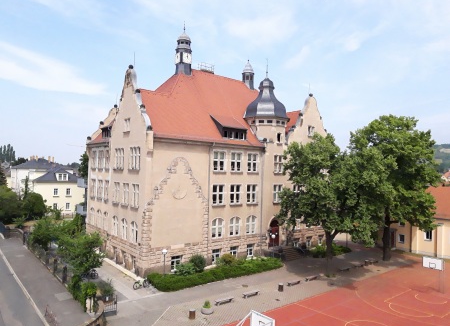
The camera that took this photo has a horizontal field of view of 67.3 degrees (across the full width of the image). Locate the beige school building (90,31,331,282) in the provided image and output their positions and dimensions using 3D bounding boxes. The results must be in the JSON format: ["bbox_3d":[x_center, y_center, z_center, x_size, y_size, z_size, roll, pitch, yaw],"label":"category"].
[{"bbox_3d":[-1.482,-3.643,58.226,36.500,35.300,23.000,3,-3,-39],"label":"beige school building"}]

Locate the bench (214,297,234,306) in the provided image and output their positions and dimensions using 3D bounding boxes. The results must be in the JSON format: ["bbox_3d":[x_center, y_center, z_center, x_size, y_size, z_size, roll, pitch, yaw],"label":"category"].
[{"bbox_3d":[0.012,12.851,31.470,1.850,0.420,0.430,3,-3,-38],"label":"bench"}]

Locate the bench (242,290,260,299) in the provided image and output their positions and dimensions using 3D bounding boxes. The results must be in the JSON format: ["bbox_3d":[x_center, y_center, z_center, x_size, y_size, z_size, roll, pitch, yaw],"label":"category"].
[{"bbox_3d":[2.631,12.818,33.150,1.900,0.450,0.500,3,-3,-39],"label":"bench"}]

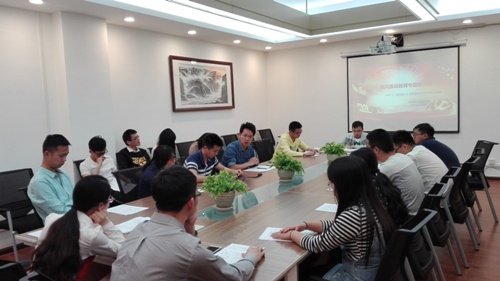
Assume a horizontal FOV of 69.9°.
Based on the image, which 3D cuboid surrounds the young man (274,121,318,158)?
[{"bbox_3d":[0.742,0.333,5.943,0.780,1.290,0.540,3,8,41],"label":"young man"}]

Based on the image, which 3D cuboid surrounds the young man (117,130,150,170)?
[{"bbox_3d":[-1.429,0.482,4.716,0.760,1.230,0.540,2,7,35],"label":"young man"}]

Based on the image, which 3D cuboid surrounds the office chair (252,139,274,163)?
[{"bbox_3d":[0.440,0.502,5.352,0.580,0.930,0.540,2,7,35],"label":"office chair"}]

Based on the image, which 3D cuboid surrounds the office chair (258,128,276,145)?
[{"bbox_3d":[0.570,0.264,8.186,0.580,0.970,0.560,2,7,35],"label":"office chair"}]

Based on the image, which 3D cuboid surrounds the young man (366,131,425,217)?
[{"bbox_3d":[1.360,0.560,3.456,0.780,1.320,0.520,2,7,35],"label":"young man"}]

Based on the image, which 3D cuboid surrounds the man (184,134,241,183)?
[{"bbox_3d":[-0.420,0.541,3.859,0.720,1.220,0.560,2,7,35],"label":"man"}]

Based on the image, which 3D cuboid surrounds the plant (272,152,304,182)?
[{"bbox_3d":[0.359,0.265,3.539,0.310,0.280,0.310,-2,6,0],"label":"plant"}]

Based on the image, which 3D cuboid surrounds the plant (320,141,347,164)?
[{"bbox_3d":[1.119,0.176,4.832,0.350,0.310,0.350,2,7,35],"label":"plant"}]

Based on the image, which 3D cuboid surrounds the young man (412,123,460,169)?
[{"bbox_3d":[2.061,0.420,4.140,0.720,1.230,0.540,2,7,35],"label":"young man"}]

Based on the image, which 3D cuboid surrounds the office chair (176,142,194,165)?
[{"bbox_3d":[-0.843,0.535,6.030,0.580,0.970,0.560,2,7,35],"label":"office chair"}]

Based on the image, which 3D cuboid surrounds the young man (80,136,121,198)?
[{"bbox_3d":[-1.698,0.590,4.376,0.780,1.260,0.520,3,8,38],"label":"young man"}]

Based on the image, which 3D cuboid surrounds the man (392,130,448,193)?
[{"bbox_3d":[1.659,0.504,3.610,0.720,1.200,0.540,2,7,35],"label":"man"}]

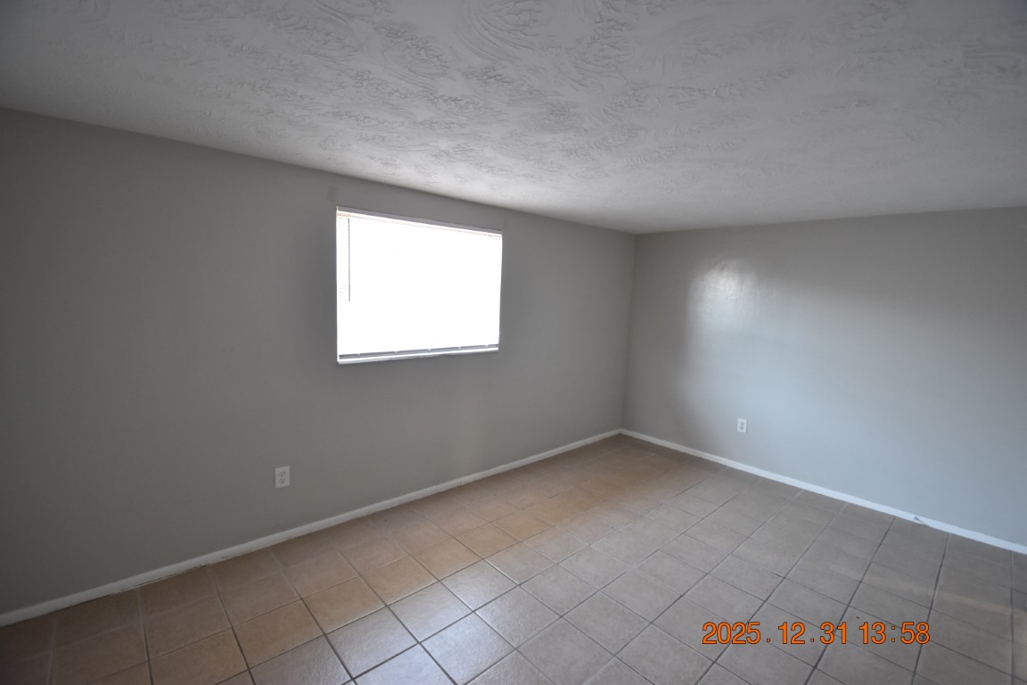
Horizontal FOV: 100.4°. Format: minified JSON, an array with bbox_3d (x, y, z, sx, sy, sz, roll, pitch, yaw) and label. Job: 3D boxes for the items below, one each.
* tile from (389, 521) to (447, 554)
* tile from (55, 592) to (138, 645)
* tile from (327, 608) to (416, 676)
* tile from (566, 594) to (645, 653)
[{"bbox_3d":[-0.612,1.271,2.810,0.303,0.010,0.303,-2,7,-42],"label":"tile"},{"bbox_3d":[-1.976,1.310,2.045,0.306,0.010,0.306,-2,7,-42],"label":"tile"},{"bbox_3d":[-0.644,1.345,1.939,0.303,0.010,0.303,-2,7,-42],"label":"tile"},{"bbox_3d":[0.456,1.375,2.114,0.303,0.010,0.303,-2,7,-42],"label":"tile"}]

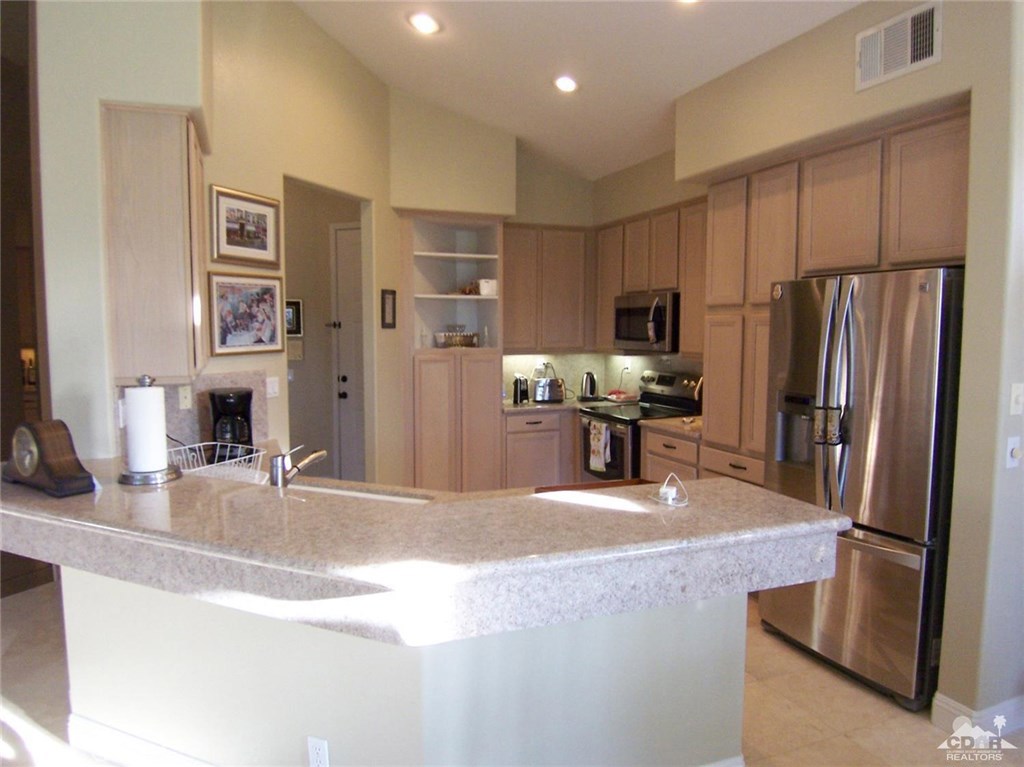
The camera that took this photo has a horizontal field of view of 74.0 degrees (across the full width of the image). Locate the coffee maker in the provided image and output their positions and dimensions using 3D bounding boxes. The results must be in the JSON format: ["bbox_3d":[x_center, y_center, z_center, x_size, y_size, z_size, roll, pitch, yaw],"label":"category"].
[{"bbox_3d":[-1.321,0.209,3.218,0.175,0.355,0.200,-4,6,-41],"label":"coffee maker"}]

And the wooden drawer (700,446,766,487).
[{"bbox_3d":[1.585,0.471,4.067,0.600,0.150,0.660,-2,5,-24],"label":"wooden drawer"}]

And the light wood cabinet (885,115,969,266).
[{"bbox_3d":[2.040,-0.806,2.949,0.606,0.611,0.466,-2,5,-23],"label":"light wood cabinet"}]

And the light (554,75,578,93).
[{"bbox_3d":[0.340,-1.870,4.228,0.165,0.040,0.165,13,-1,0],"label":"light"}]

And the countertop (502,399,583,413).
[{"bbox_3d":[0.181,0.203,5.850,0.825,0.044,0.640,-2,5,-23],"label":"countertop"}]

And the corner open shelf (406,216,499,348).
[{"bbox_3d":[-0.523,-0.784,5.437,0.752,1.014,0.543,-2,5,-23],"label":"corner open shelf"}]

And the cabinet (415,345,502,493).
[{"bbox_3d":[-0.532,0.398,5.556,0.737,1.373,0.601,-2,5,-23],"label":"cabinet"}]

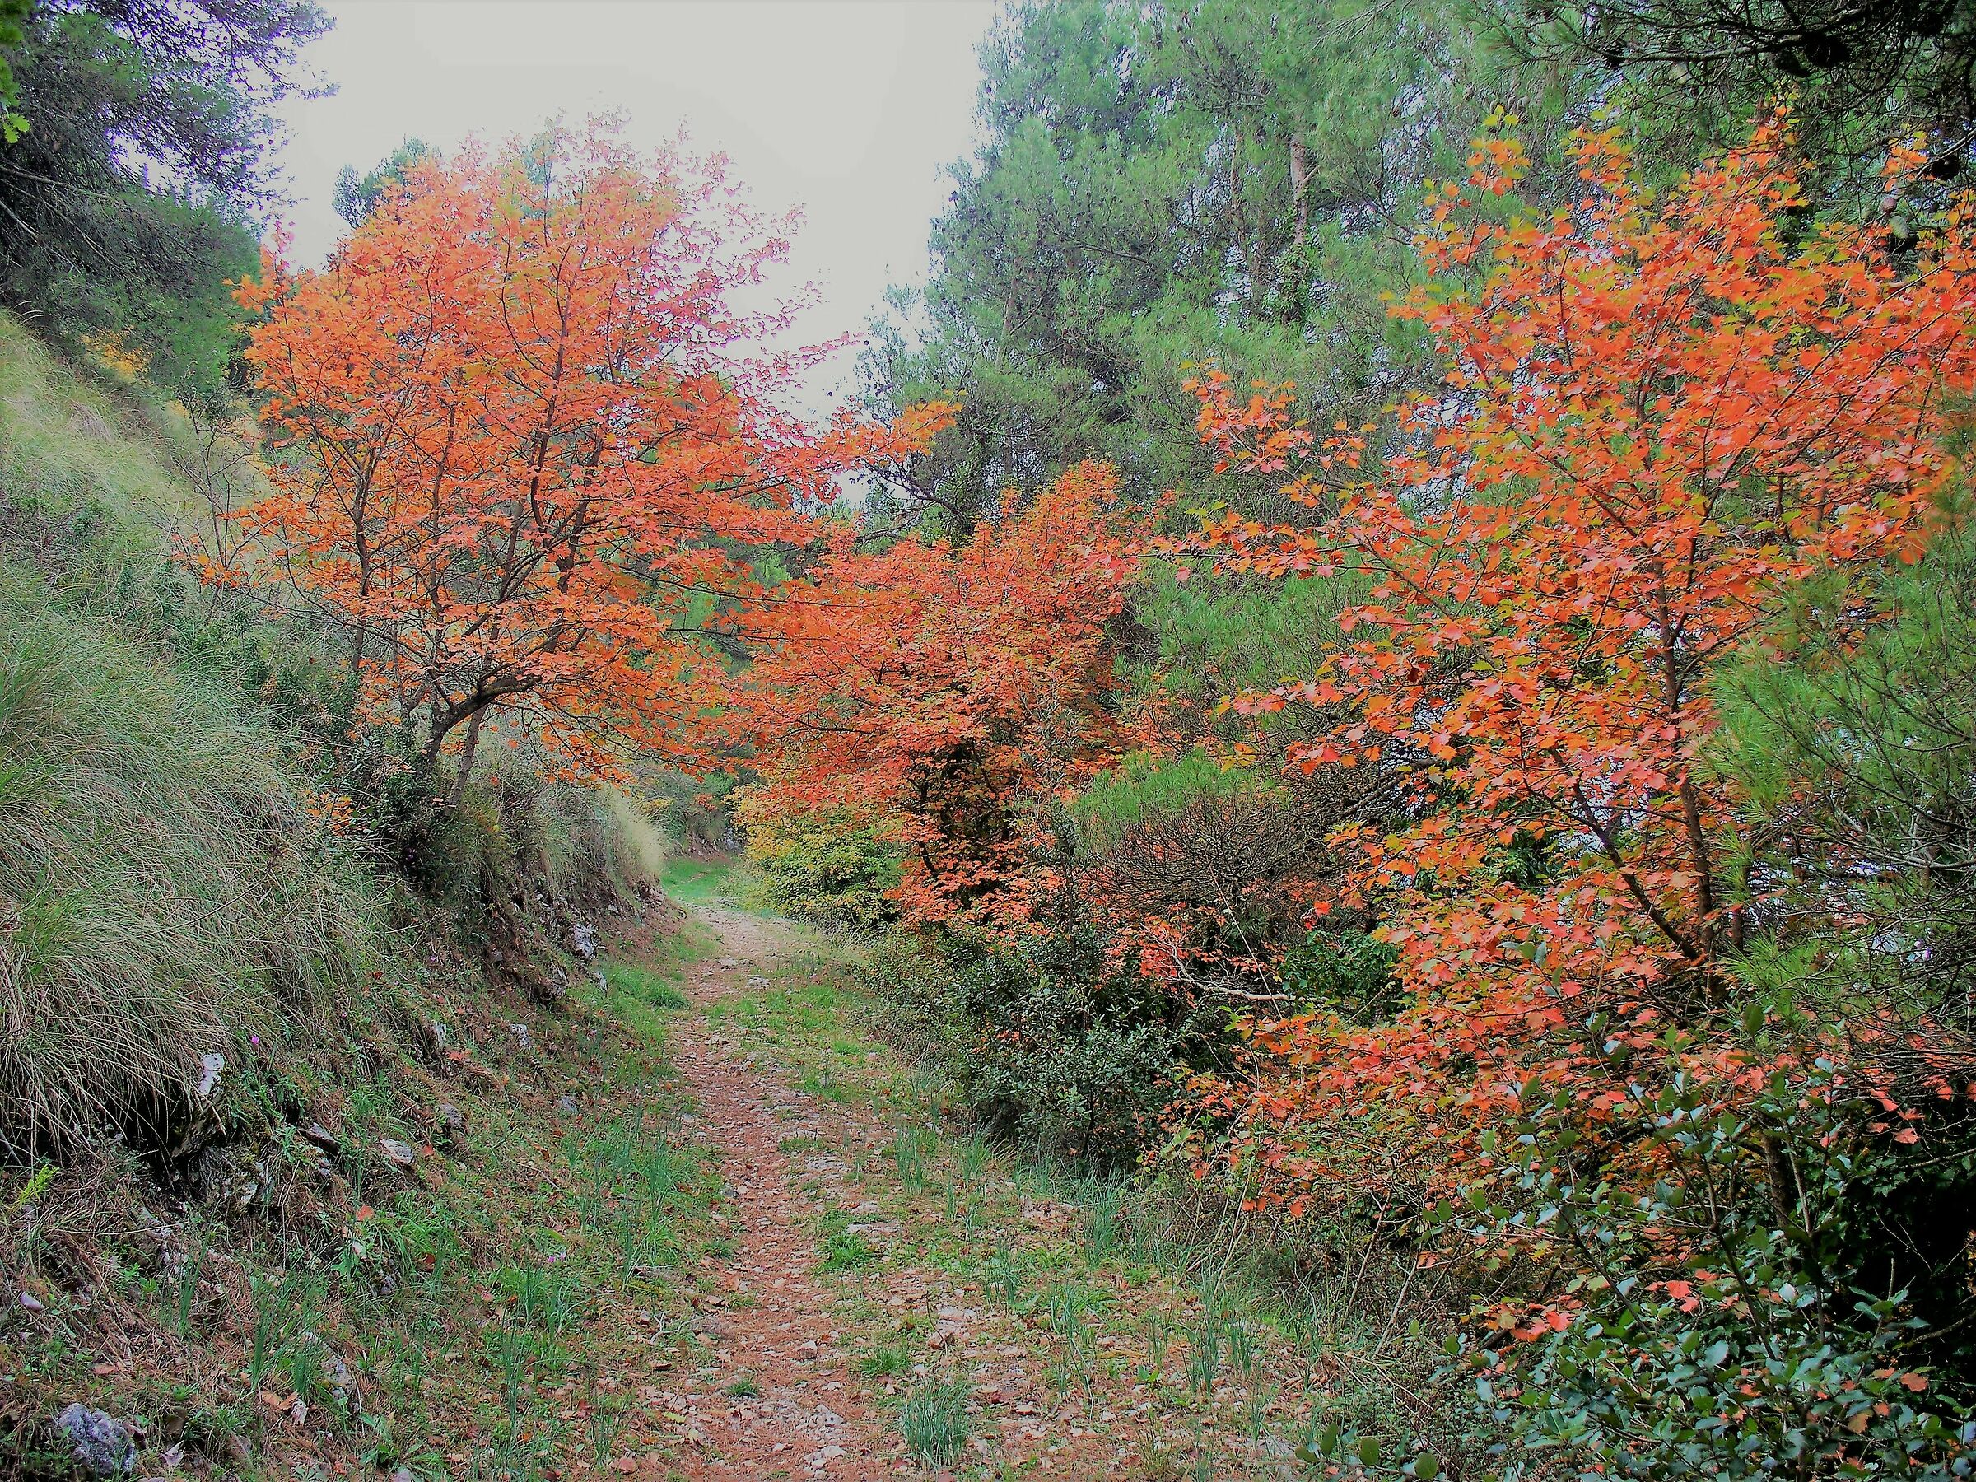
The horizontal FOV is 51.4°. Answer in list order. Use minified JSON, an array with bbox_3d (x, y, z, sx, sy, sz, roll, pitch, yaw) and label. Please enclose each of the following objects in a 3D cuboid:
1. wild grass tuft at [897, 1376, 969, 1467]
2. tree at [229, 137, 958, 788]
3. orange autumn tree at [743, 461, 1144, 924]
[{"bbox_3d":[-0.121,1.519,4.600,0.155,0.185,0.150,0,-1,0],"label":"wild grass tuft"},{"bbox_3d":[-2.361,-1.686,12.300,4.250,4.000,3.800,0,-1,0],"label":"tree"},{"bbox_3d":[-0.306,-0.306,13.800,2.700,3.150,2.600,0,-1,0],"label":"orange autumn tree"}]

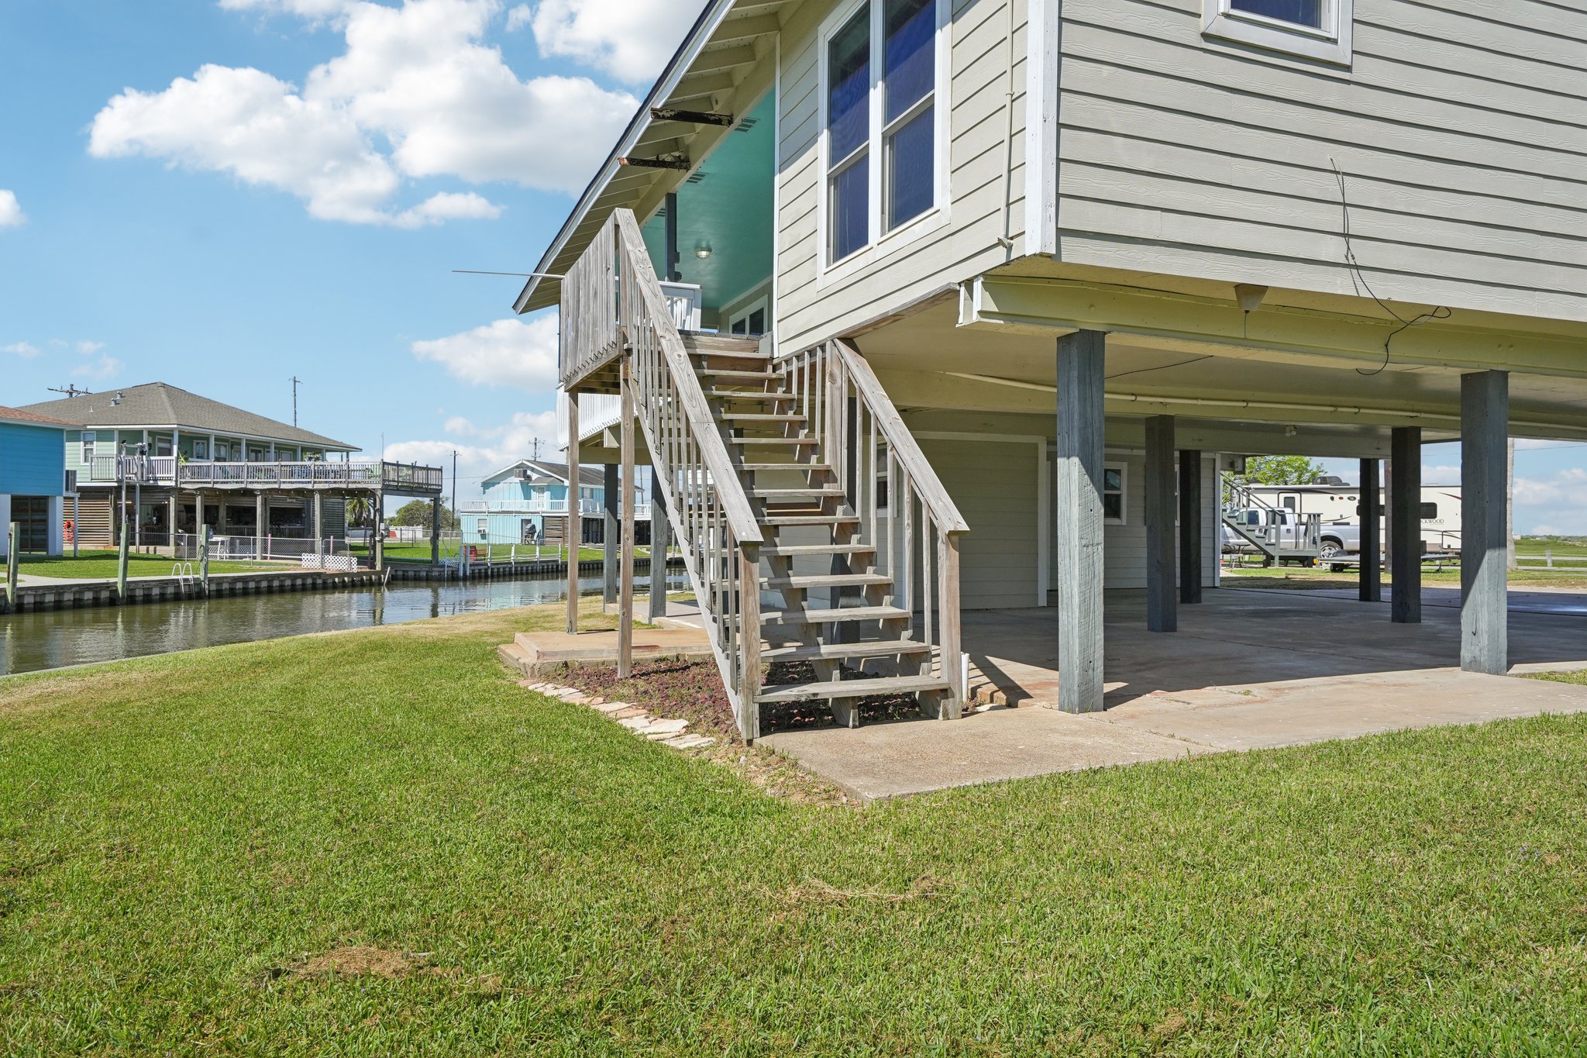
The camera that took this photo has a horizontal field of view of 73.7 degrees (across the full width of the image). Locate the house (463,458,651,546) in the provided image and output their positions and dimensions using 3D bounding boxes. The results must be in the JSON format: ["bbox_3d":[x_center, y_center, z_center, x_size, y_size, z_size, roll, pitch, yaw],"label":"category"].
[{"bbox_3d":[-20.900,-2.100,95.000,10.800,6.950,15.000,0,0,13],"label":"house"}]

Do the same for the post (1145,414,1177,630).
[{"bbox_3d":[4.030,-0.040,11.550,0.205,2.340,0.205,0,0,-22],"label":"post"}]

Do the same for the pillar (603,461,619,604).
[{"bbox_3d":[-3.320,0.130,19.200,0.210,2.560,0.210,0,0,-22],"label":"pillar"}]

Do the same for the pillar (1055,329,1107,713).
[{"bbox_3d":[1.790,-0.035,6.560,0.205,2.330,0.205,0,0,-22],"label":"pillar"}]

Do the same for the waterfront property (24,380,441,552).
[{"bbox_3d":[-26.650,-2.970,52.070,22.000,8.550,13.800,0,0,10],"label":"waterfront property"}]

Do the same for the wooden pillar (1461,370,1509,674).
[{"bbox_3d":[5.410,-0.038,8.270,0.210,2.340,0.210,0,0,-22],"label":"wooden pillar"}]

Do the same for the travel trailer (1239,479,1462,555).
[{"bbox_3d":[20.600,-0.200,38.600,8.700,3.240,2.450,0,0,5],"label":"travel trailer"}]

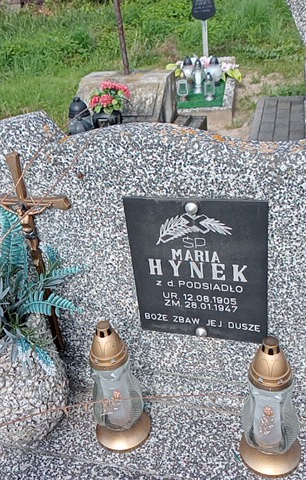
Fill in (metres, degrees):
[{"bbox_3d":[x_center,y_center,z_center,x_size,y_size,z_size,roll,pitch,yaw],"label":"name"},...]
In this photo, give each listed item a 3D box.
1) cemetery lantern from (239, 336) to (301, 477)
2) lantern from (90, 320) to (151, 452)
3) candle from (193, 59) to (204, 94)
[{"bbox_3d":[0.202,0.275,0.889,0.110,0.258,0.110,0,30,13],"label":"cemetery lantern"},{"bbox_3d":[-0.073,0.264,0.973,0.110,0.258,0.110,-12,30,-7],"label":"lantern"},{"bbox_3d":[0.357,-1.293,4.082,0.092,0.260,0.090,-4,30,6],"label":"candle"}]

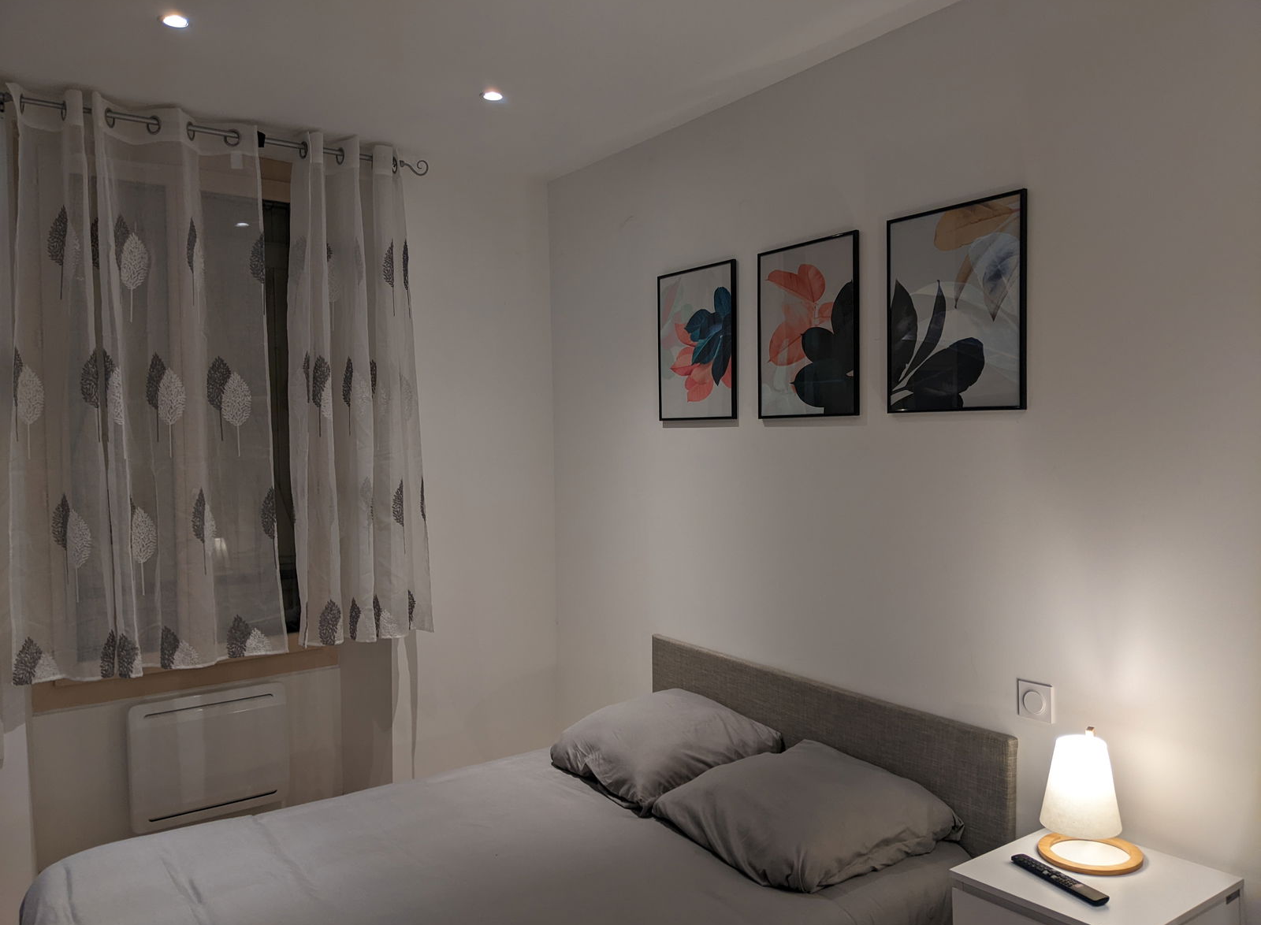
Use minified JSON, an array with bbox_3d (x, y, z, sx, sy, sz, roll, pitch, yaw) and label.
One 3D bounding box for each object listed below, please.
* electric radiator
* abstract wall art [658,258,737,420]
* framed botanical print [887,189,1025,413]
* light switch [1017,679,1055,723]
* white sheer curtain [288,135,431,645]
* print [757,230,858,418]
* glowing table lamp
[{"bbox_3d":[-1.533,1.051,3.578,0.541,0.449,0.101,-3,3,-37],"label":"electric radiator"},{"bbox_3d":[0.224,-0.396,3.305,0.020,0.505,0.410,-2,3,-34],"label":"abstract wall art"},{"bbox_3d":[0.805,-0.381,2.447,0.020,0.508,0.405,-2,3,-34],"label":"framed botanical print"},{"bbox_3d":[0.948,0.560,2.298,0.012,0.083,0.083,-2,2,-34],"label":"light switch"},{"bbox_3d":[-0.951,-0.243,3.490,0.467,1.754,0.131,-3,3,-38],"label":"white sheer curtain"},{"bbox_3d":[0.517,-0.384,2.872,0.020,0.505,0.405,-2,3,-34],"label":"print"},{"bbox_3d":[0.967,0.702,2.071,0.203,0.248,0.203,-2,3,-34],"label":"glowing table lamp"}]

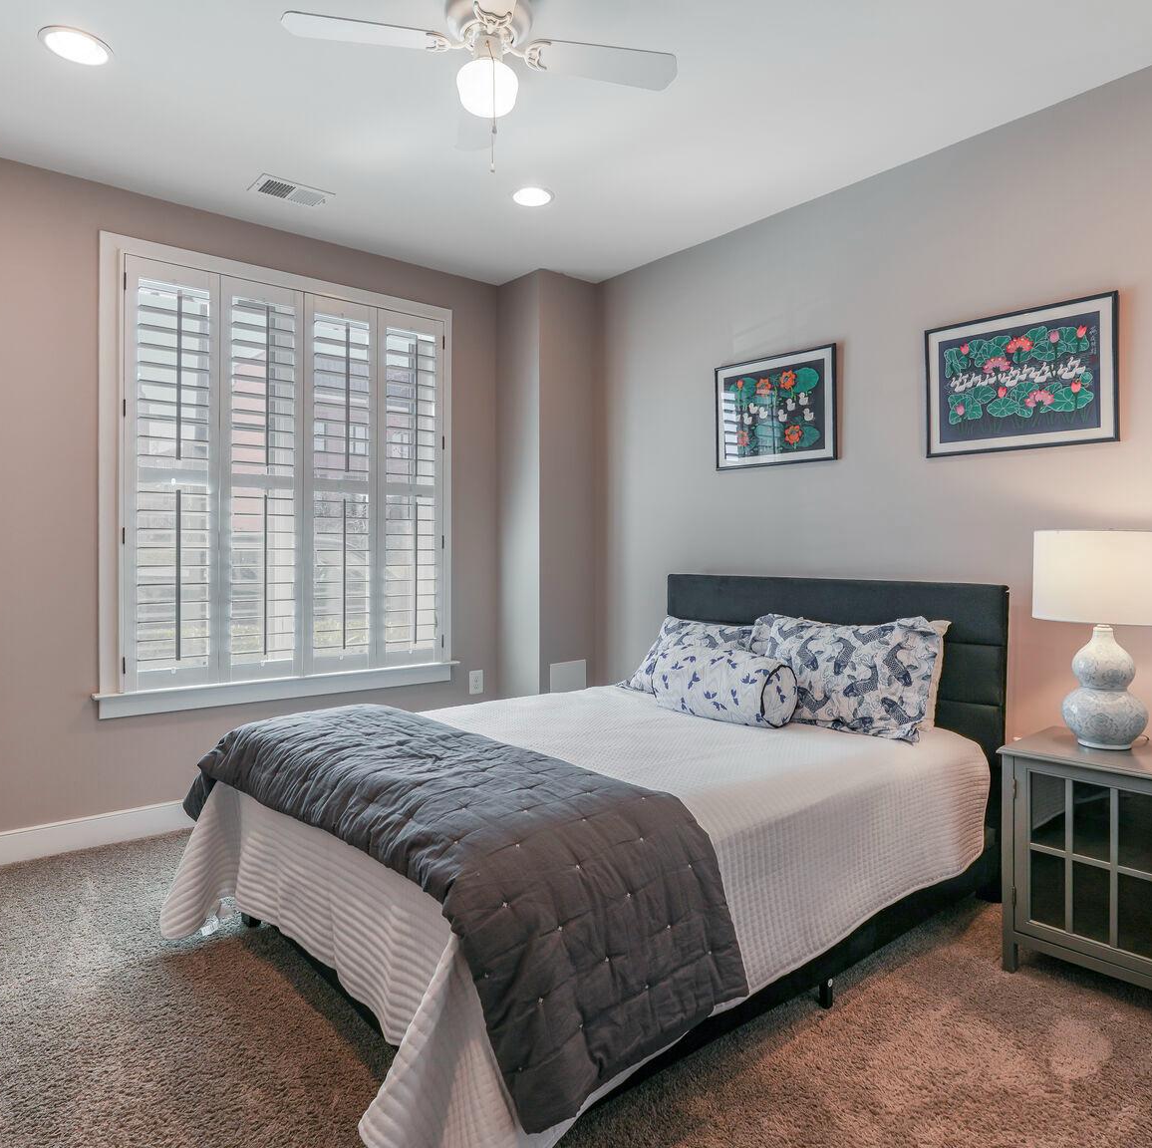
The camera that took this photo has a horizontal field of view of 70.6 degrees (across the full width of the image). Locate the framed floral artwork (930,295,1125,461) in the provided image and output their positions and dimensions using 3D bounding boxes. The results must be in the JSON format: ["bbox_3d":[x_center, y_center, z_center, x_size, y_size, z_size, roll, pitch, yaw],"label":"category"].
[{"bbox_3d":[1.539,-0.675,2.855,0.024,0.485,0.642,-1,1,-40],"label":"framed floral artwork"}]

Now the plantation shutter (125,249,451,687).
[{"bbox_3d":[-1.327,-0.411,3.889,1.690,2.010,0.110,-1,1,-40],"label":"plantation shutter"}]

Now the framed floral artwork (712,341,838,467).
[{"bbox_3d":[0.883,-0.730,3.646,0.024,0.487,0.648,-1,1,-40],"label":"framed floral artwork"}]

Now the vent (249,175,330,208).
[{"bbox_3d":[-1.190,-1.599,3.417,0.299,0.020,0.190,-1,1,-40],"label":"vent"}]

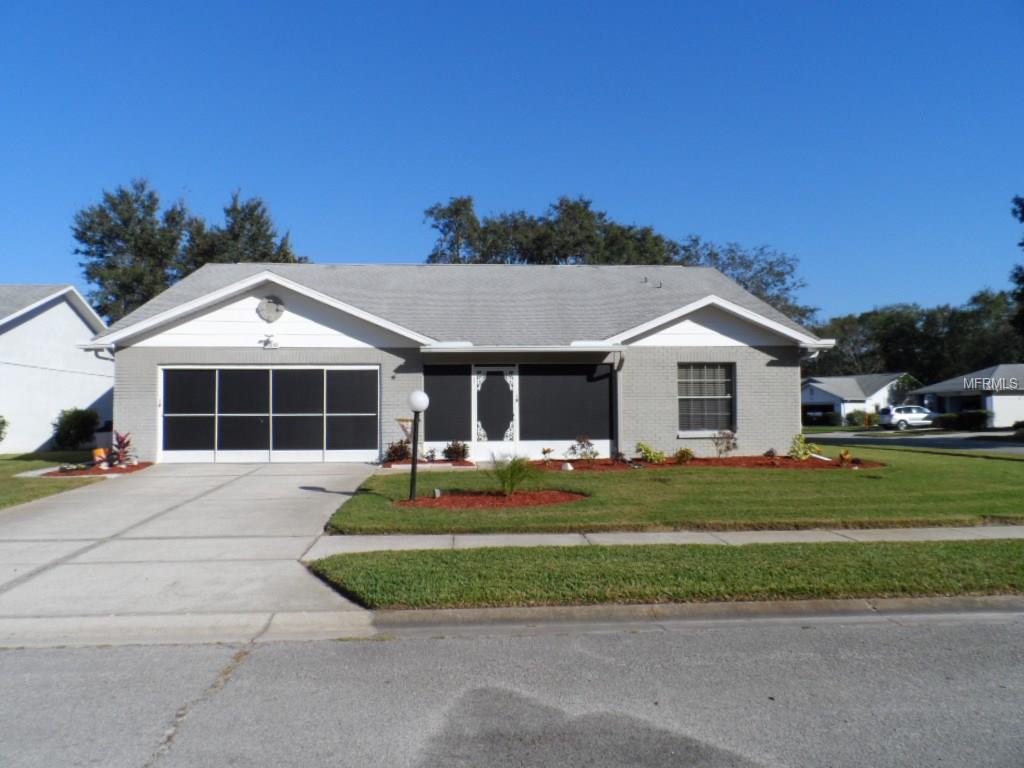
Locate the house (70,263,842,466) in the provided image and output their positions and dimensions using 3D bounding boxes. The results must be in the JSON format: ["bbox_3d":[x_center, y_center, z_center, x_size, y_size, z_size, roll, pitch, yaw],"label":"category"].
[{"bbox_3d":[-1.275,-0.896,22.219,16.400,5.650,13.200,0,-2,-3],"label":"house"}]

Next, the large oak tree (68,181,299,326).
[{"bbox_3d":[-18.199,-4.525,39.811,12.850,14.110,11.500,0,-2,0],"label":"large oak tree"}]

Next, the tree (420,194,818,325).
[{"bbox_3d":[6.081,-4.119,39.825,21.970,13.120,14.000,0,-2,0],"label":"tree"}]

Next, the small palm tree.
[{"bbox_3d":[0.008,1.437,11.150,0.820,0.660,0.780,0,-2,0],"label":"small palm tree"}]

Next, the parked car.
[{"bbox_3d":[28.026,2.382,49.379,4.600,1.700,1.850,0,-2,-8],"label":"parked car"}]

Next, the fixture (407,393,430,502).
[{"bbox_3d":[-1.430,0.914,10.600,0.310,1.640,0.310,3,-1,0],"label":"fixture"}]

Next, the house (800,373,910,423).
[{"bbox_3d":[31.497,1.347,69.719,13.500,5.000,13.200,1,-2,-27],"label":"house"}]

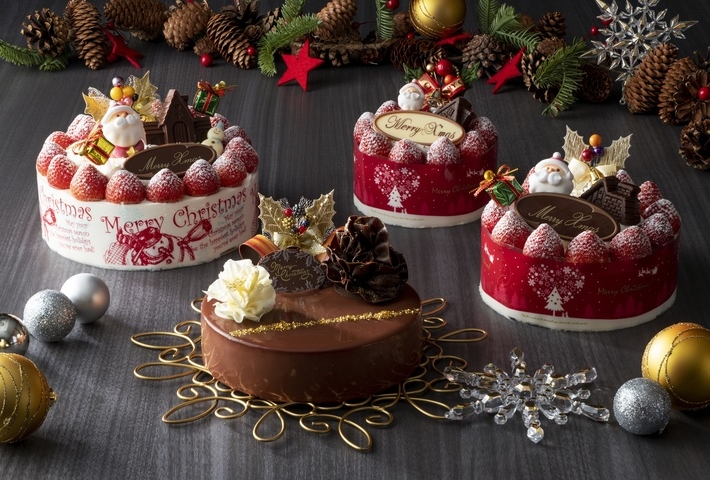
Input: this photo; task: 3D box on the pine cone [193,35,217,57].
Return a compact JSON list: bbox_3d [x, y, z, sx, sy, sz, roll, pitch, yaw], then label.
[{"bbox_3d":[-0.156,-0.203,1.770,0.026,0.022,0.026,-1,26,0],"label":"pine cone"}]

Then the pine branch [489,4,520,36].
[{"bbox_3d":[0.169,-0.248,1.919,0.036,0.038,0.036,0,23,0],"label":"pine branch"}]

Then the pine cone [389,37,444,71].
[{"bbox_3d":[0.068,-0.208,1.891,0.060,0.038,0.040,0,23,0],"label":"pine cone"}]

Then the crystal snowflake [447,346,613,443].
[{"bbox_3d":[0.115,0.104,1.154,0.108,0.016,0.120,-1,26,0],"label":"crystal snowflake"}]

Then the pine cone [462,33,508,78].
[{"bbox_3d":[0.142,-0.203,1.868,0.051,0.046,0.050,0,23,0],"label":"pine cone"}]

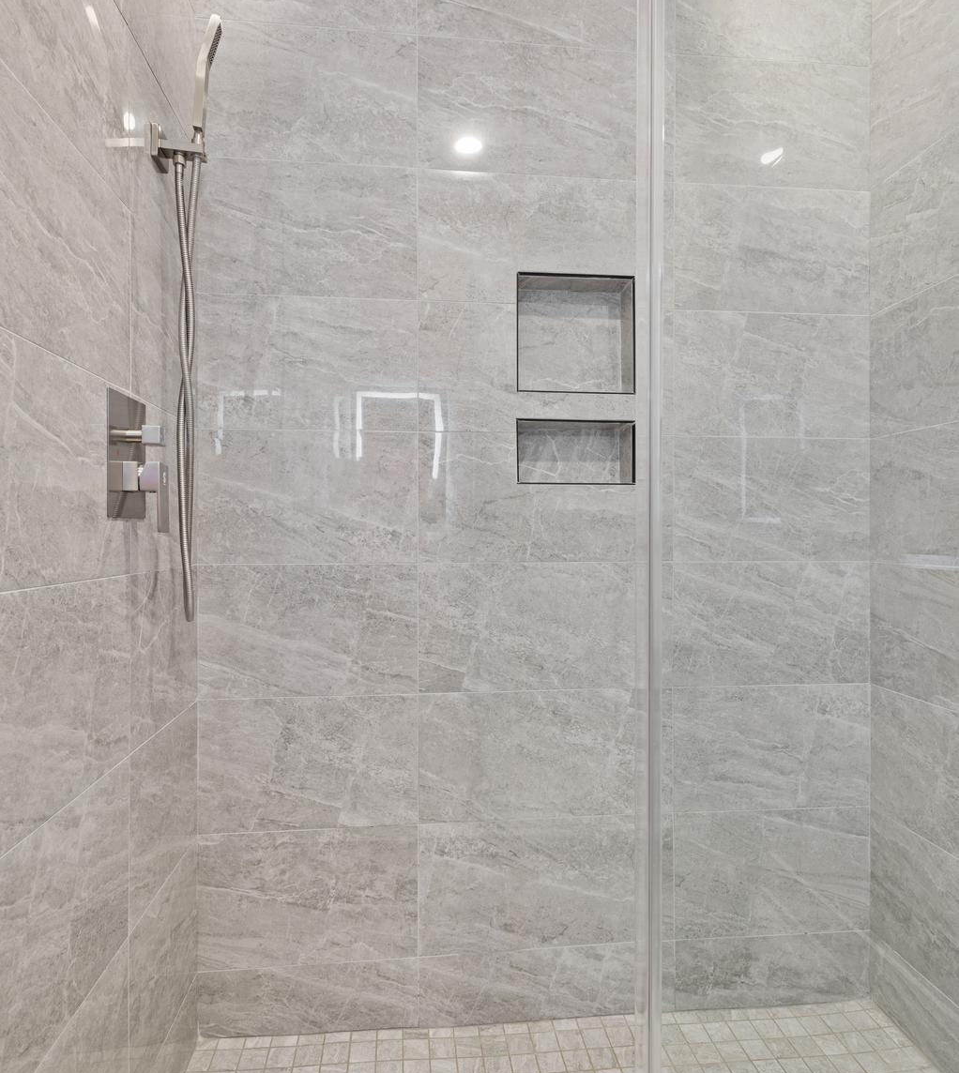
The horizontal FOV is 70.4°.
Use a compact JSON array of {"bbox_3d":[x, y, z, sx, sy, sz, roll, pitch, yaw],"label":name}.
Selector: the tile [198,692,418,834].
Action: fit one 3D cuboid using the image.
[{"bbox_3d":[-0.386,0.519,1.557,0.490,0.302,0.012,0,0,-6],"label":"tile"}]

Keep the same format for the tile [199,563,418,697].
[{"bbox_3d":[-0.388,0.219,1.566,0.491,0.305,0.010,0,0,-6],"label":"tile"}]

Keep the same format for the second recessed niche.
[{"bbox_3d":[0.227,-0.482,1.666,0.286,0.281,0.092,0,0,-6],"label":"second recessed niche"}]

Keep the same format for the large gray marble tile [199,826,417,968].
[{"bbox_3d":[-0.388,0.833,1.570,0.491,0.305,0.010,0,0,-6],"label":"large gray marble tile"}]

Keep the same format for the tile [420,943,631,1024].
[{"bbox_3d":[0.165,1.058,1.613,0.609,0.167,0.012,0,0,-6],"label":"tile"}]

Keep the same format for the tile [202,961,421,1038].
[{"bbox_3d":[-0.385,1.057,1.560,0.490,0.161,0.012,0,0,-6],"label":"tile"}]

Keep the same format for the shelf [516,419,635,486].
[{"bbox_3d":[0.231,-0.201,1.635,0.287,0.153,0.025,0,0,-6],"label":"shelf"}]

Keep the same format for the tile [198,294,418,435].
[{"bbox_3d":[-0.389,-0.395,1.562,0.491,0.305,0.010,0,0,-6],"label":"tile"}]

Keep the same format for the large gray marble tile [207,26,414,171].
[{"bbox_3d":[-0.389,-1.009,1.558,0.491,0.305,0.010,0,0,-6],"label":"large gray marble tile"}]

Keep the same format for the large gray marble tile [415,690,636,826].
[{"bbox_3d":[0.164,0.518,1.610,0.609,0.302,0.012,0,0,-6],"label":"large gray marble tile"}]

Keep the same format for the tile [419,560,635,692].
[{"bbox_3d":[0.163,0.214,1.609,0.609,0.302,0.012,0,0,-6],"label":"tile"}]

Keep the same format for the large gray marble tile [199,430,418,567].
[{"bbox_3d":[-0.387,-0.089,1.554,0.490,0.302,0.012,0,0,-6],"label":"large gray marble tile"}]

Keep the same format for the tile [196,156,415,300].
[{"bbox_3d":[-0.388,-0.697,1.550,0.490,0.302,0.012,0,0,-6],"label":"tile"}]

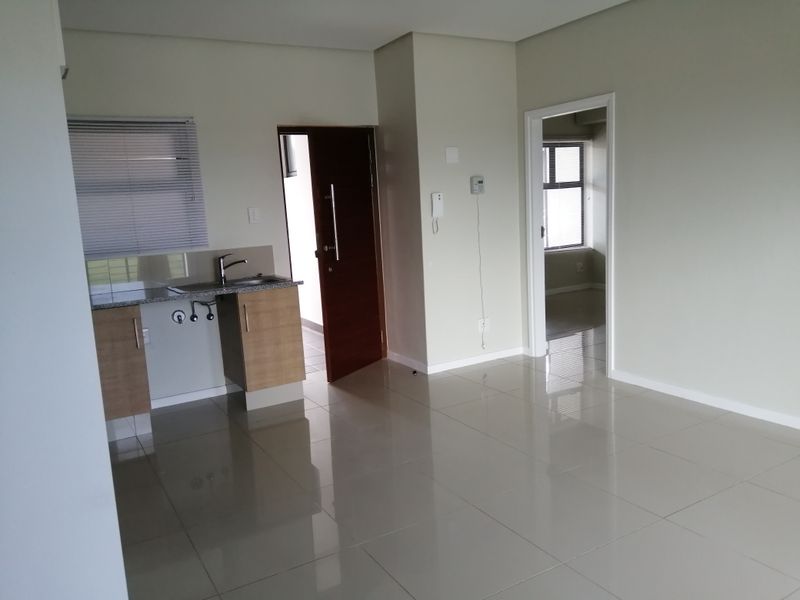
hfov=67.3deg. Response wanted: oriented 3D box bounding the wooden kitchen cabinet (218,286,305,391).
[{"bbox_3d":[-1.074,0.248,4.590,0.448,0.706,0.609,-8,10,-30],"label":"wooden kitchen cabinet"}]

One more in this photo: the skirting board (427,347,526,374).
[{"bbox_3d":[0.691,0.535,5.336,1.060,0.066,0.017,-8,10,-30],"label":"skirting board"}]

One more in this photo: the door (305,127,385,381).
[{"bbox_3d":[-0.435,-0.394,5.207,0.045,2.031,0.853,2,10,31],"label":"door"}]

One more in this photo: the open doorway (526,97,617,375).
[{"bbox_3d":[1.435,-0.508,4.974,0.149,2.160,0.933,-8,10,-30],"label":"open doorway"}]

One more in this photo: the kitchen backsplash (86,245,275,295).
[{"bbox_3d":[-1.674,-0.226,4.529,1.501,0.250,0.020,-8,10,-30],"label":"kitchen backsplash"}]

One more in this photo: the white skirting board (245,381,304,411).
[{"bbox_3d":[-0.923,0.701,4.452,0.441,0.161,0.018,-8,10,-30],"label":"white skirting board"}]

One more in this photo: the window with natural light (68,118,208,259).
[{"bbox_3d":[-1.929,-0.828,4.338,1.016,0.976,0.089,-8,10,-30],"label":"window with natural light"}]

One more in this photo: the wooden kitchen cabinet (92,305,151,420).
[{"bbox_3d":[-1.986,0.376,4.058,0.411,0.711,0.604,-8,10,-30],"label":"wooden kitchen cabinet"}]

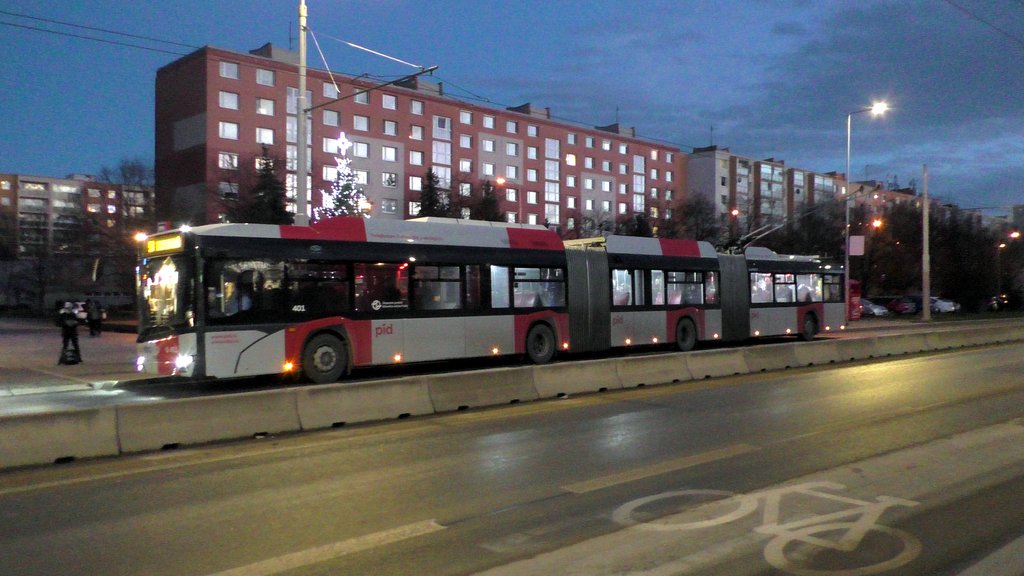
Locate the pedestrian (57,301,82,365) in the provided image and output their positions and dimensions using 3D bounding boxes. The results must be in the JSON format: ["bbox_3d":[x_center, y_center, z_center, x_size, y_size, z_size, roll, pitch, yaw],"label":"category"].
[{"bbox_3d":[-11.788,1.185,21.700,0.600,1.710,0.420,0,0,-27],"label":"pedestrian"}]

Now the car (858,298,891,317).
[{"bbox_3d":[28.048,1.516,65.000,1.800,1.480,4.300,0,0,-41],"label":"car"}]

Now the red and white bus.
[{"bbox_3d":[2.640,0.125,23.150,24.700,3.450,2.550,0,0,-43],"label":"red and white bus"}]

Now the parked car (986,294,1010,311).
[{"bbox_3d":[47.582,1.424,80.000,1.800,1.480,4.300,0,0,-41],"label":"parked car"}]

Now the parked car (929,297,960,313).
[{"bbox_3d":[39.006,1.536,74.500,1.800,1.480,4.300,0,0,-41],"label":"parked car"}]

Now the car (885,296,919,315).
[{"bbox_3d":[32.697,1.504,70.000,1.800,1.480,4.300,0,0,-41],"label":"car"}]

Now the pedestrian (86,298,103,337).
[{"bbox_3d":[-18.861,1.355,36.800,0.550,1.710,0.400,0,0,-23],"label":"pedestrian"}]

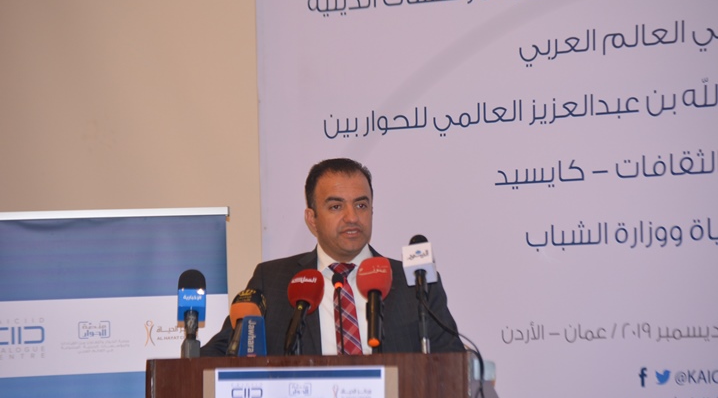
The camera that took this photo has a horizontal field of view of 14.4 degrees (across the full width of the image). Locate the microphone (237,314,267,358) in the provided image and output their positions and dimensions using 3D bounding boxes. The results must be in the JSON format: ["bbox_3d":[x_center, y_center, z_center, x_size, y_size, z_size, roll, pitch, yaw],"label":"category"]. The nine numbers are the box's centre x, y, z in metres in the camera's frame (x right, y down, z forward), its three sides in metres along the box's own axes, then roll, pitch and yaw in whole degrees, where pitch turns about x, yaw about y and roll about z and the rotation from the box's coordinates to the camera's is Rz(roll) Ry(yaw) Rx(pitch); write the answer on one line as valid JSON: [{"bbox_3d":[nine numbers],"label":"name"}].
[{"bbox_3d":[-0.246,0.330,6.570,0.066,0.160,0.060,1,-28,0],"label":"microphone"}]

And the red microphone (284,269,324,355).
[{"bbox_3d":[-0.129,0.267,6.600,0.085,0.250,0.085,14,-38,0],"label":"red microphone"}]

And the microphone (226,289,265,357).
[{"bbox_3d":[-0.272,0.302,6.620,0.085,0.240,0.085,18,-38,0],"label":"microphone"}]

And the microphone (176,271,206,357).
[{"bbox_3d":[-0.390,0.274,6.600,0.066,0.270,0.068,1,-38,0],"label":"microphone"}]

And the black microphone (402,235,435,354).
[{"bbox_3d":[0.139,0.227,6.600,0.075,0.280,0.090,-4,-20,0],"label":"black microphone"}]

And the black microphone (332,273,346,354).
[{"bbox_3d":[-0.043,0.283,6.650,0.030,0.240,0.040,-3,-15,0],"label":"black microphone"}]

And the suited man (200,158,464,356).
[{"bbox_3d":[-0.055,0.774,6.969,0.630,1.750,0.420,-1,-2,-5],"label":"suited man"}]

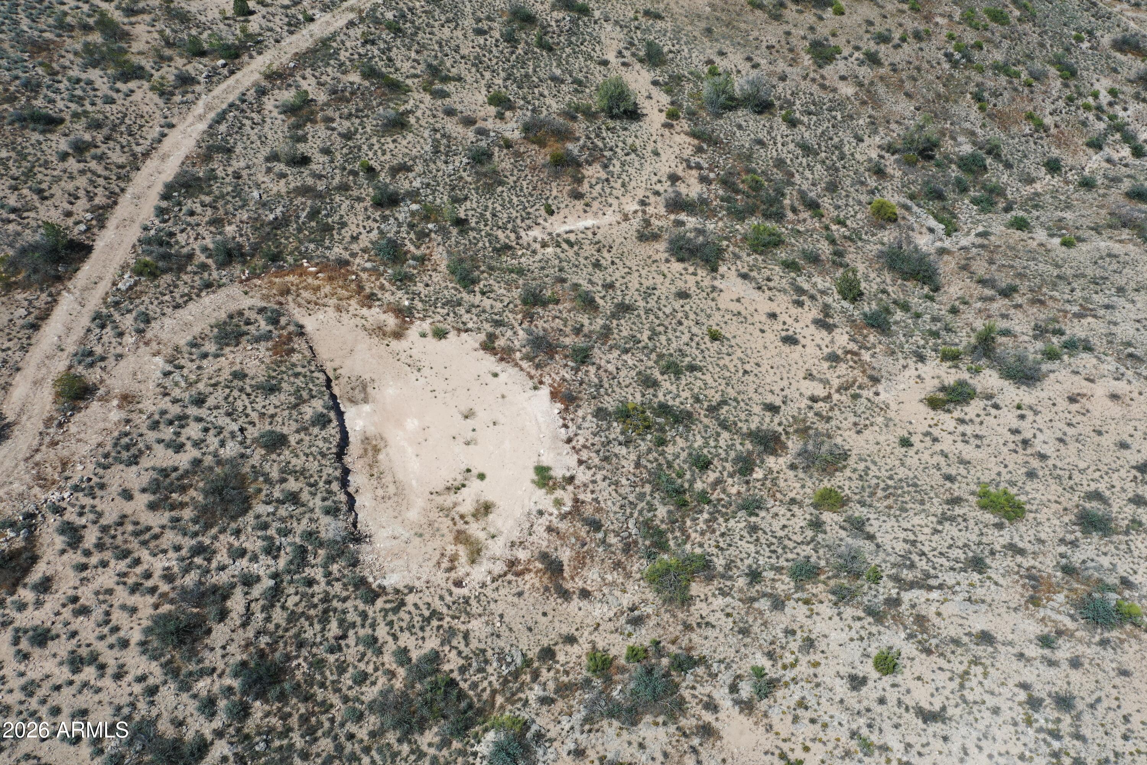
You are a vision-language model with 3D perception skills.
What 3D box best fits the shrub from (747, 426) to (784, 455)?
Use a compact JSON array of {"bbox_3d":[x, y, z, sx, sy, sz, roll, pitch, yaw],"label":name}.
[{"bbox_3d":[12.430,3.780,57.820,2.310,1.390,2.040,15,50,13],"label":"shrub"}]

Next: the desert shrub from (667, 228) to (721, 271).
[{"bbox_3d":[8.733,-9.610,64.397,3.946,2.219,3.551,6,43,7],"label":"desert shrub"}]

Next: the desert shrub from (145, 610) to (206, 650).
[{"bbox_3d":[-18.460,11.488,41.343,2.770,1.660,1.970,0,46,0],"label":"desert shrub"}]

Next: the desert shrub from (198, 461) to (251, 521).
[{"bbox_3d":[-18.600,5.780,47.530,2.760,3.060,2.620,0,46,0],"label":"desert shrub"}]

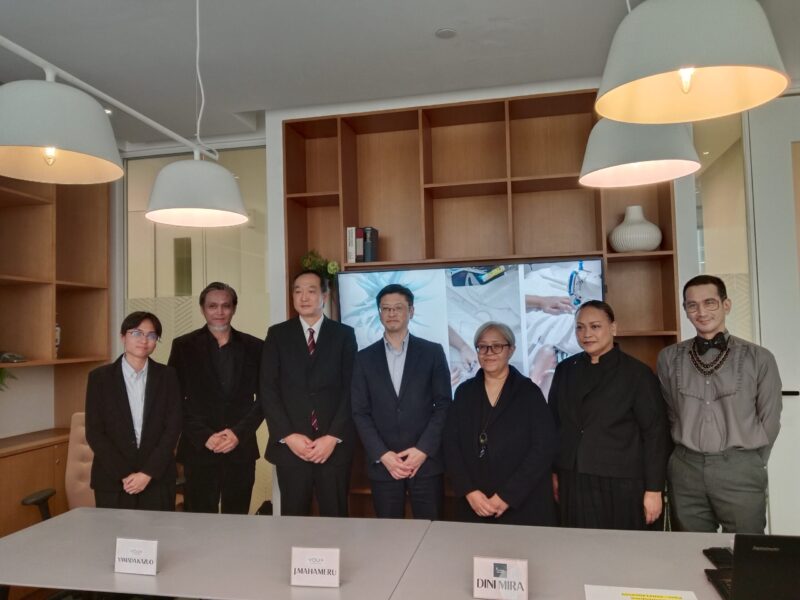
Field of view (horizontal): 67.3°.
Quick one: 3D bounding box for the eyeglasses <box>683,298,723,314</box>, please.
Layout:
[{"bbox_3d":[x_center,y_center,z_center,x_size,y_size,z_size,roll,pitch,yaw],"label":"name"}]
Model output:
[{"bbox_3d":[1.214,0.022,2.385,0.137,0.043,0.140,-9,-6,38],"label":"eyeglasses"}]

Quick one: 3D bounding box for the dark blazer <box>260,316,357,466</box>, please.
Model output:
[{"bbox_3d":[-0.436,0.441,2.880,0.460,0.720,0.300,-2,-3,2],"label":"dark blazer"}]

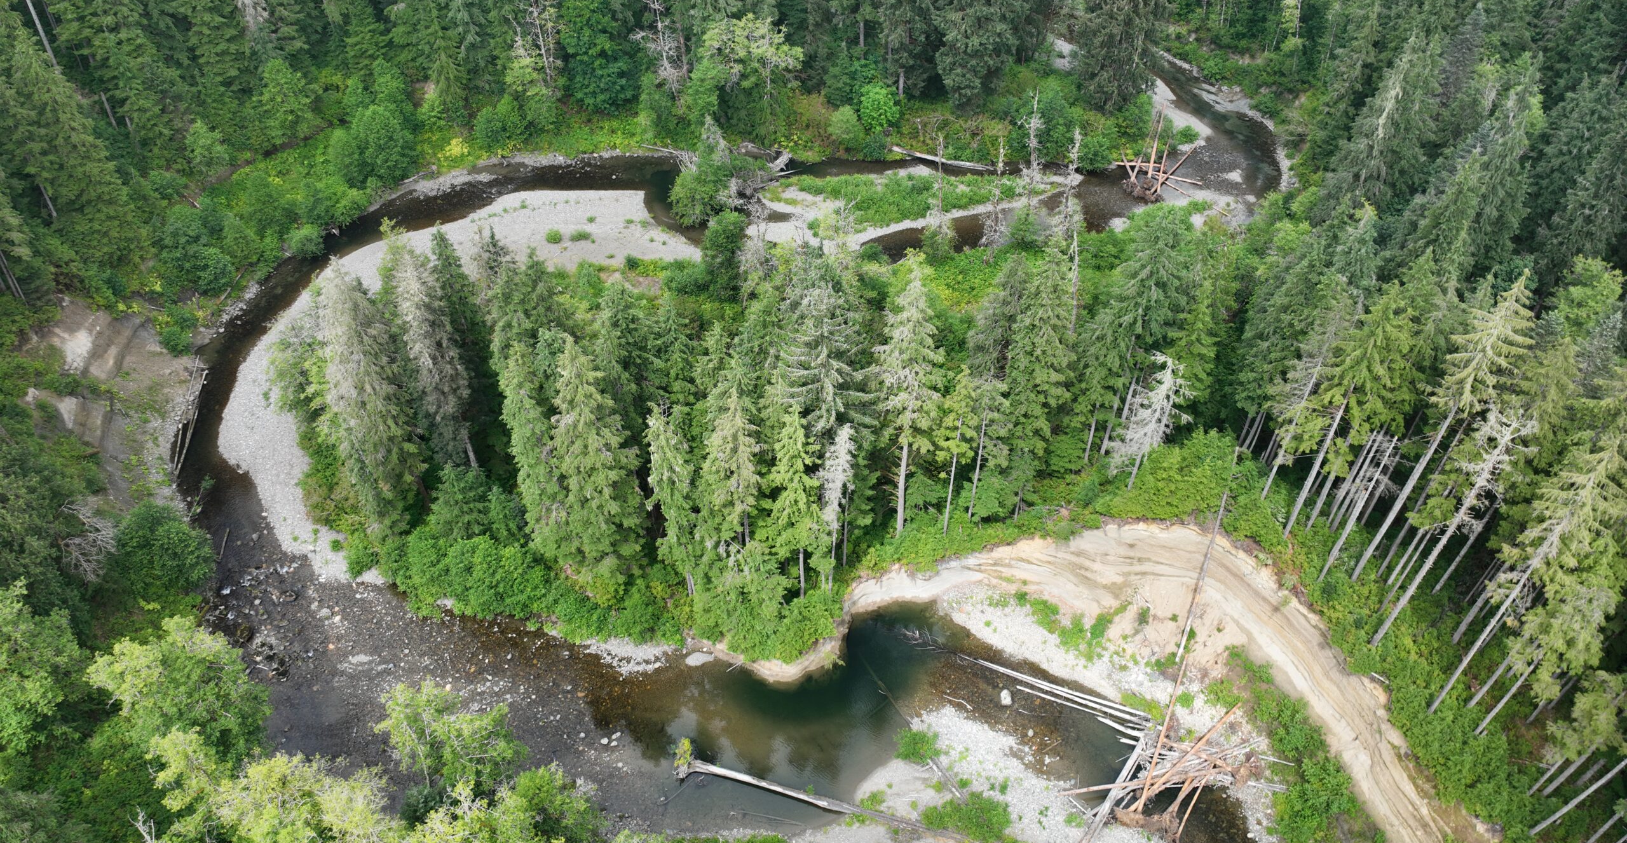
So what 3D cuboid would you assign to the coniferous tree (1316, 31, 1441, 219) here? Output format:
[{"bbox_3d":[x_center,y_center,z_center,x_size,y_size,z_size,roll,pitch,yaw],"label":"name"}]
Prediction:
[{"bbox_3d":[72.240,-37.060,143.540,10.030,25.880,10.030,22,47,20],"label":"coniferous tree"}]

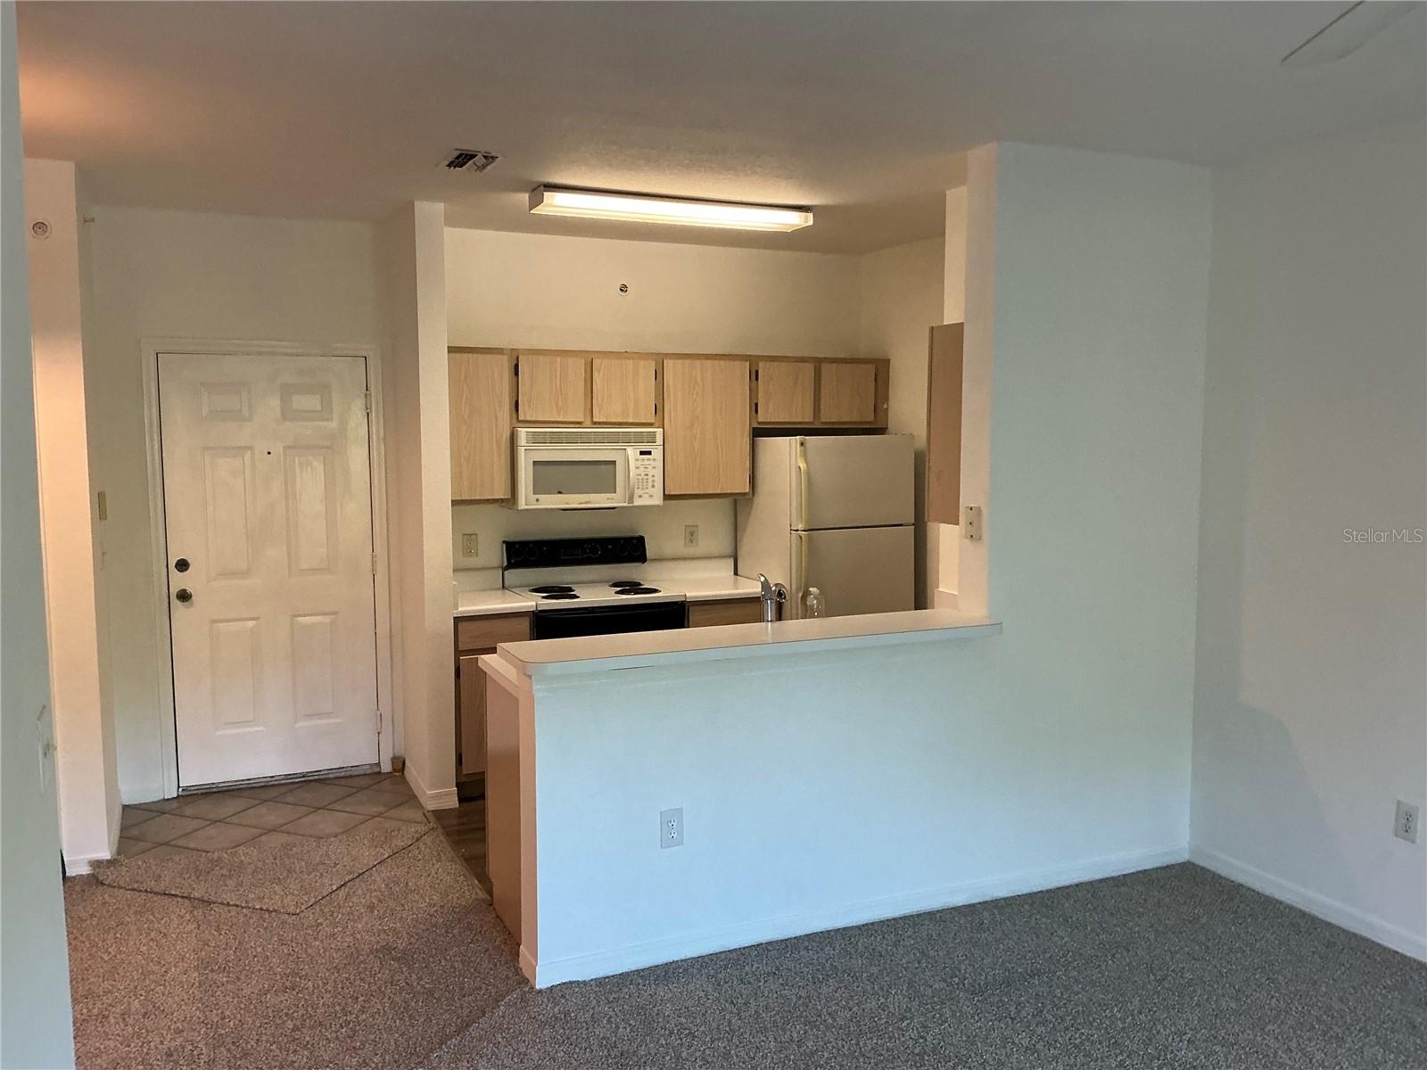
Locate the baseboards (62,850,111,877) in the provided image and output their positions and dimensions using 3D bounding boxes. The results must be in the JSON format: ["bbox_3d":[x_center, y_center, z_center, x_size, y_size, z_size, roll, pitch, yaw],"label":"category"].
[{"bbox_3d":[-2.428,1.279,4.483,0.154,0.070,0.015,-2,6,-24],"label":"baseboards"}]

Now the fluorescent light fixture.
[{"bbox_3d":[-0.166,-1.410,5.008,1.235,0.075,0.213,-2,6,-24],"label":"fluorescent light fixture"}]

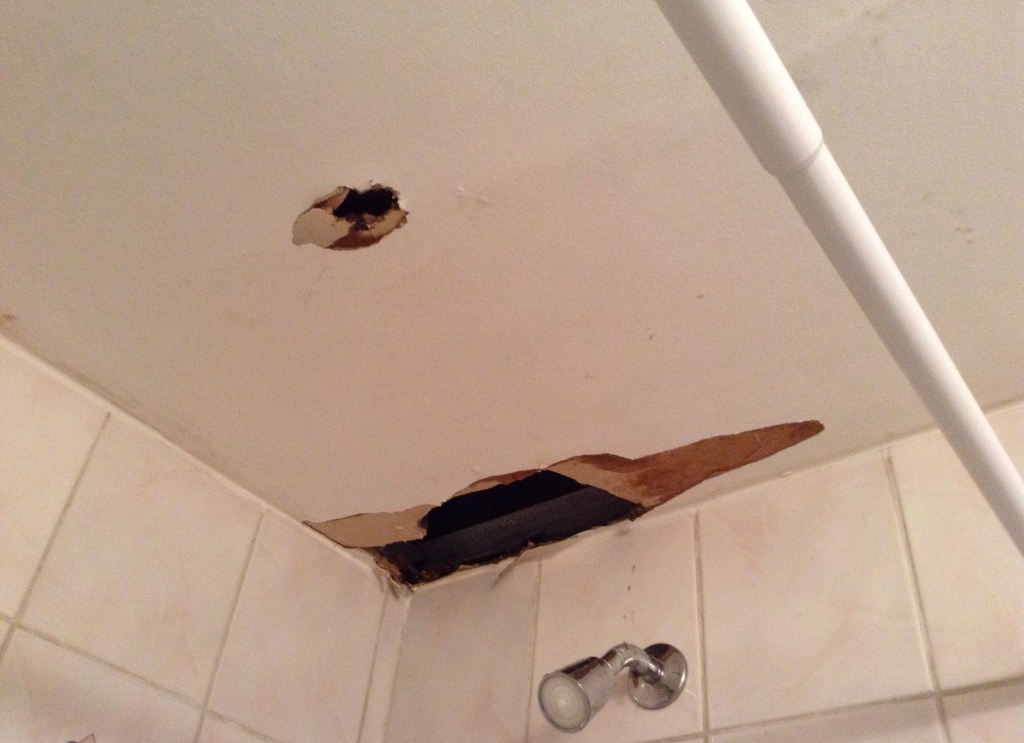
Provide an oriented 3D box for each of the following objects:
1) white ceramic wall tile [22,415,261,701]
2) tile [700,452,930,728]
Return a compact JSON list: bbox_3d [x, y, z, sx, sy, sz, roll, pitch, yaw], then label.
[{"bbox_3d":[-0.352,0.186,0.961,0.008,0.223,0.199,-24,-49,31],"label":"white ceramic wall tile"},{"bbox_3d":[0.265,0.199,0.891,0.199,0.229,0.008,-24,-49,31],"label":"tile"}]

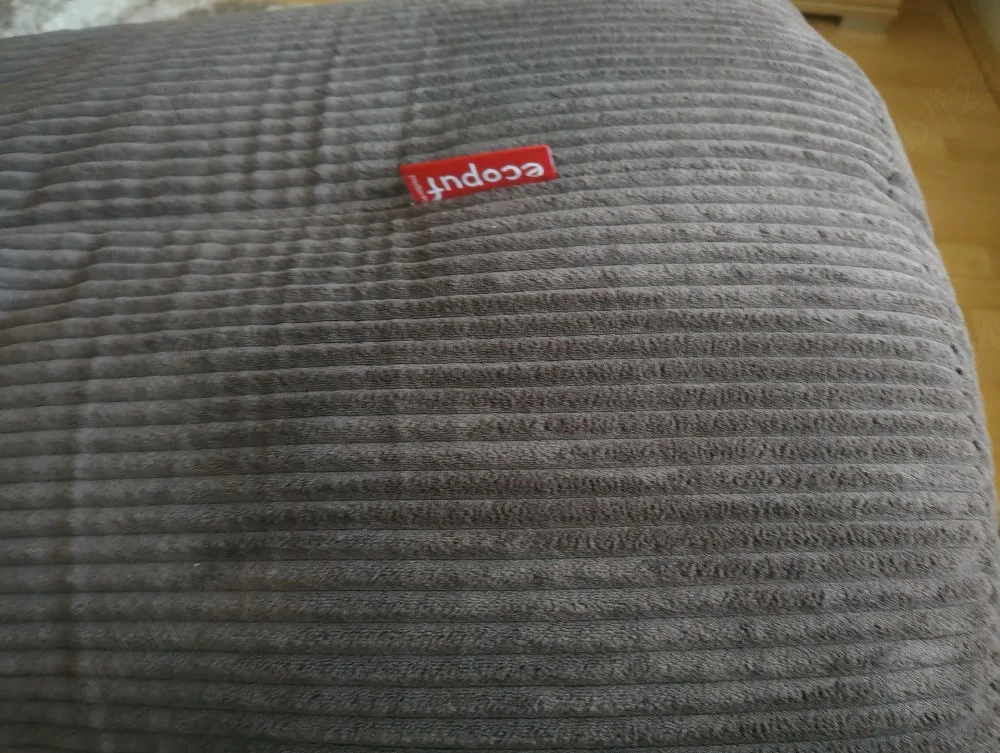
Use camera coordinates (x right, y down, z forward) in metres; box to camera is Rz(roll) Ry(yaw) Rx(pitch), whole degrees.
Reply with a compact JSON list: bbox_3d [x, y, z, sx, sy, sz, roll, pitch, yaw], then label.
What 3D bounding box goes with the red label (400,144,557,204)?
[{"bbox_3d":[-0.009,-0.091,0.310,0.067,0.003,0.022,-12,64,-10],"label":"red label"}]

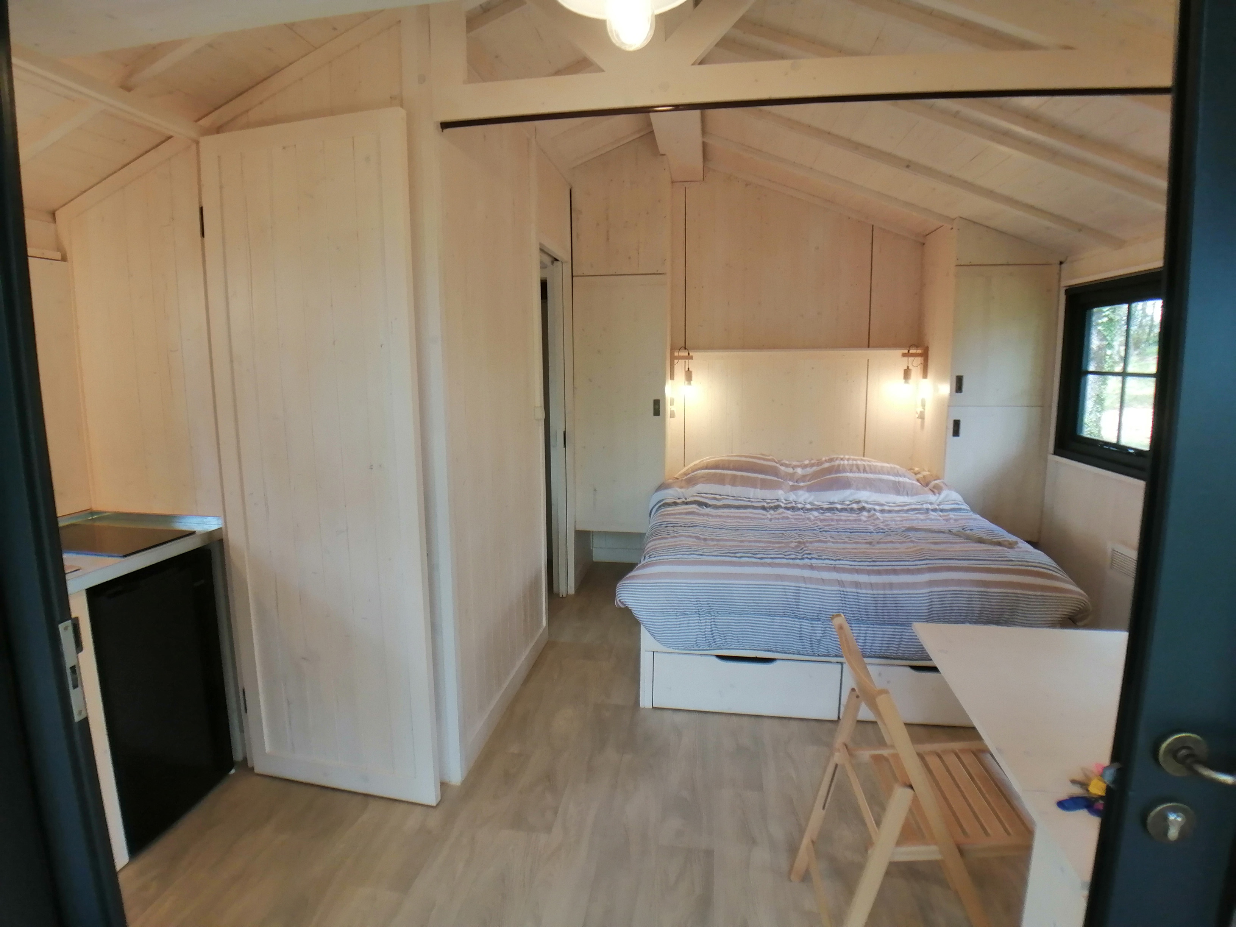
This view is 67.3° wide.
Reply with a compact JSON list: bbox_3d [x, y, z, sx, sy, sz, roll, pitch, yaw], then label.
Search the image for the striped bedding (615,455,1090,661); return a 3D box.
[{"bbox_3d":[0.951,0.348,4.491,1.651,0.514,2.343,1,7,6],"label":"striped bedding"}]

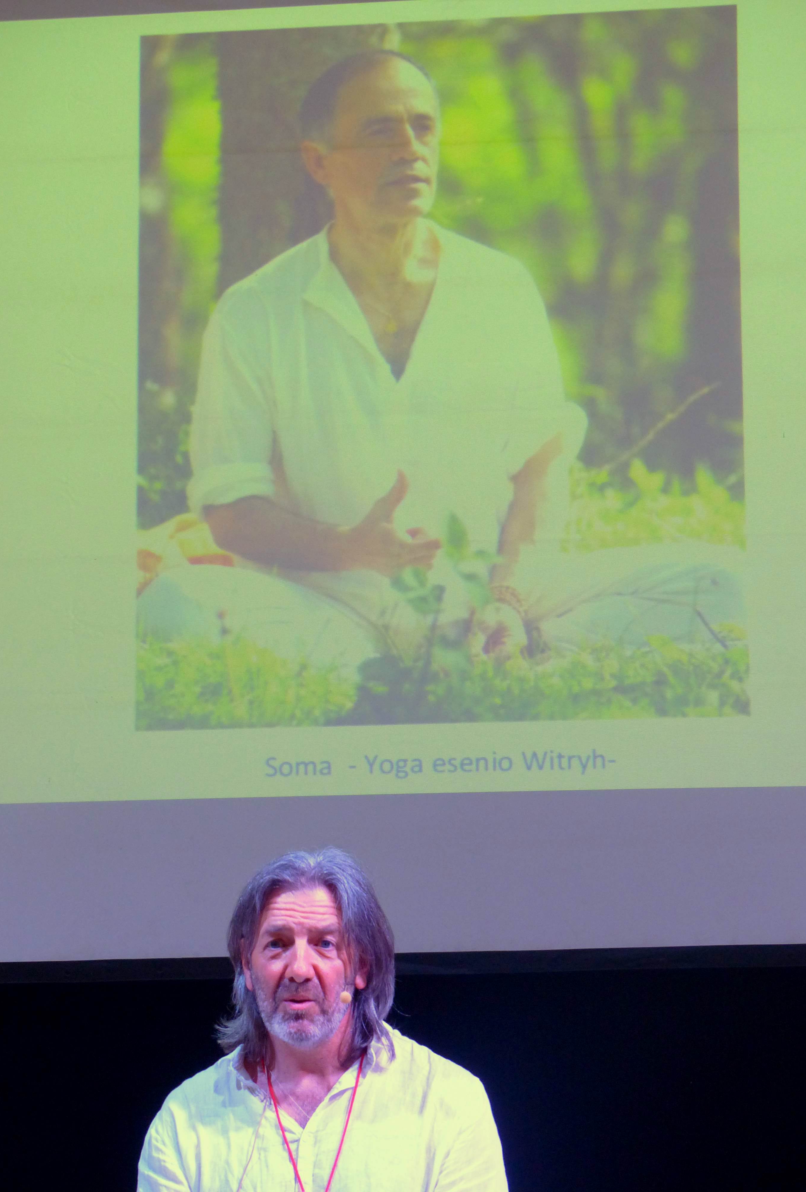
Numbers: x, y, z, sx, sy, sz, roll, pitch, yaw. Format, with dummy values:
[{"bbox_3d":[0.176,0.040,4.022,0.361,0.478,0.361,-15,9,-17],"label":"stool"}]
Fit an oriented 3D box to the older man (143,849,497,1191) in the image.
[{"bbox_3d":[-0.098,1.169,4.892,0.560,1.720,0.380,-2,-11,10],"label":"older man"}]

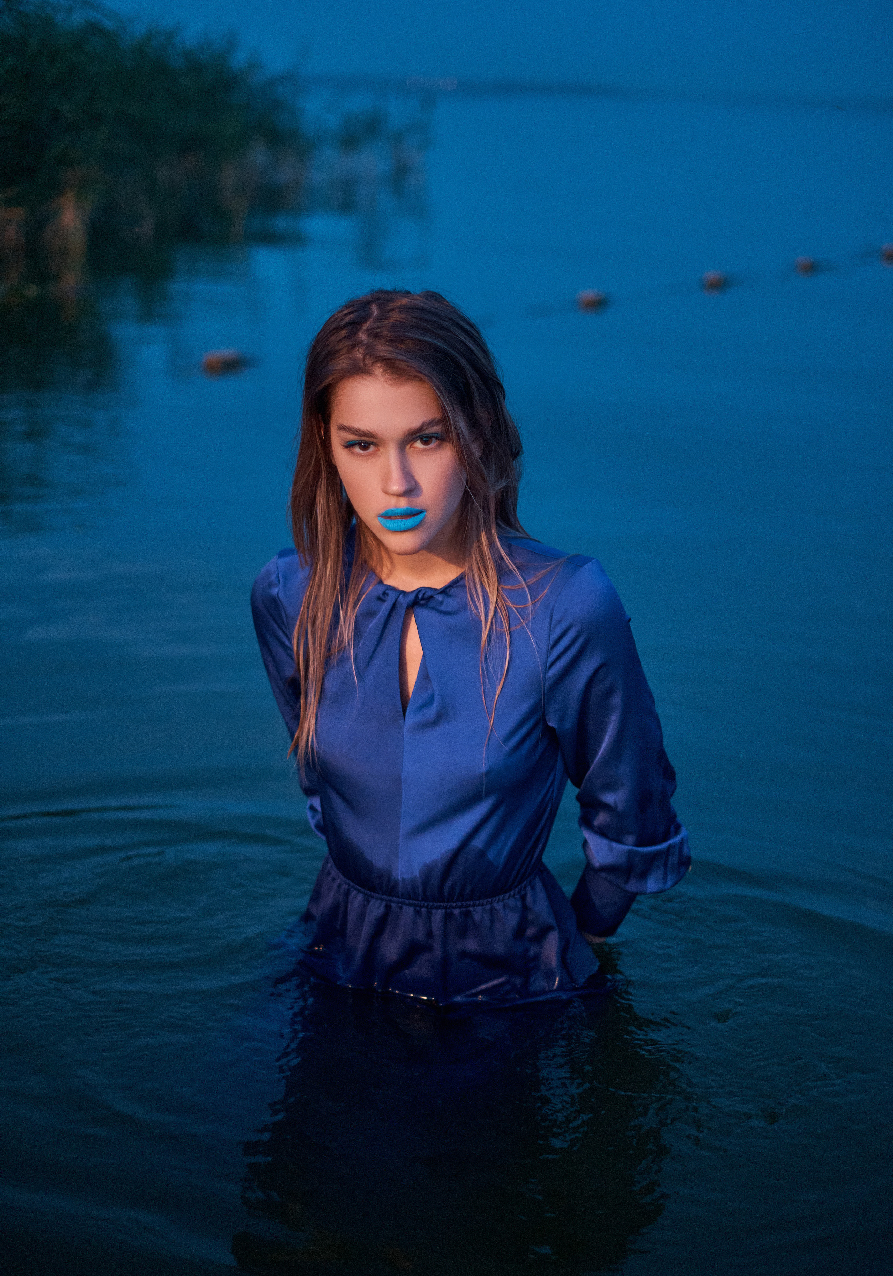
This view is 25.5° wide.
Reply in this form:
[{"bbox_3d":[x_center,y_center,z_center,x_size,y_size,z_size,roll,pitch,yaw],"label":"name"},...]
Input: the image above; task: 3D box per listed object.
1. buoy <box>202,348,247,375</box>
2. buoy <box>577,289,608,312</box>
[{"bbox_3d":[-0.751,-0.929,6.640,0.125,0.100,0.135,11,18,28],"label":"buoy"},{"bbox_3d":[0.668,-1.549,9.061,0.125,0.100,0.135,11,18,28],"label":"buoy"}]

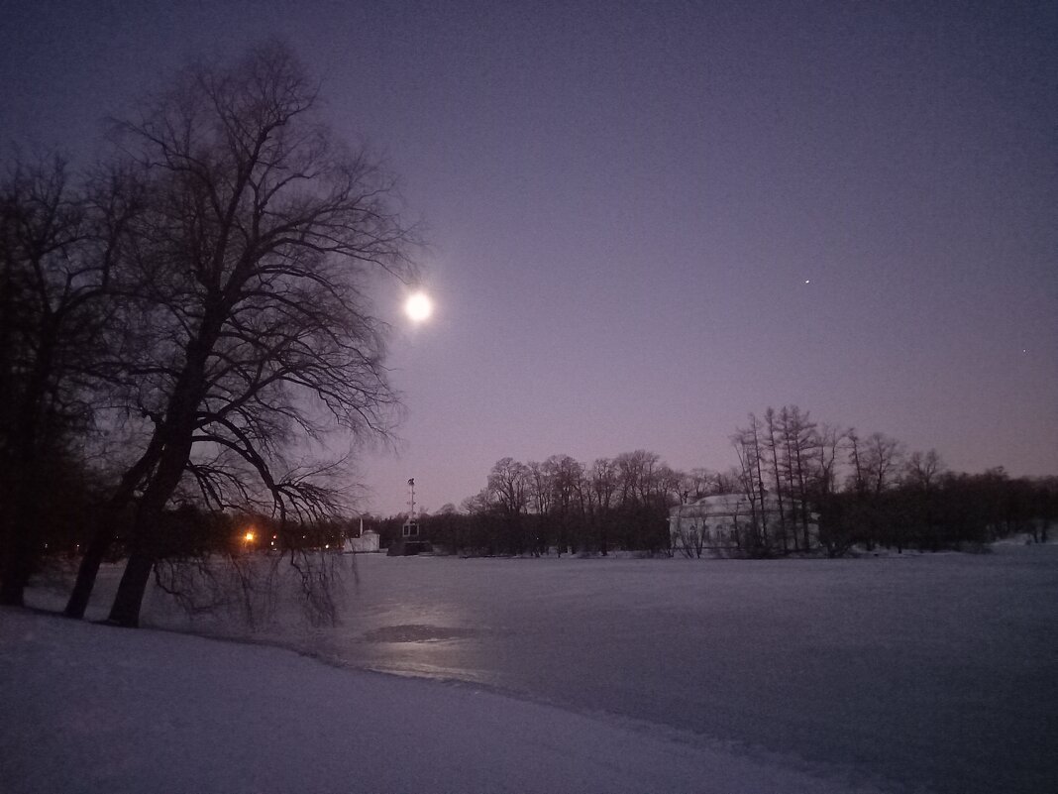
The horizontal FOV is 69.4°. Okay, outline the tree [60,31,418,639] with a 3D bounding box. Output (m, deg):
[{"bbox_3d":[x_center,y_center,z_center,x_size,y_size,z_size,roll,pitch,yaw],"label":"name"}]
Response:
[{"bbox_3d":[-7.529,-2.358,20.487,8.900,16.300,8.300,4,-12,-21],"label":"tree"}]

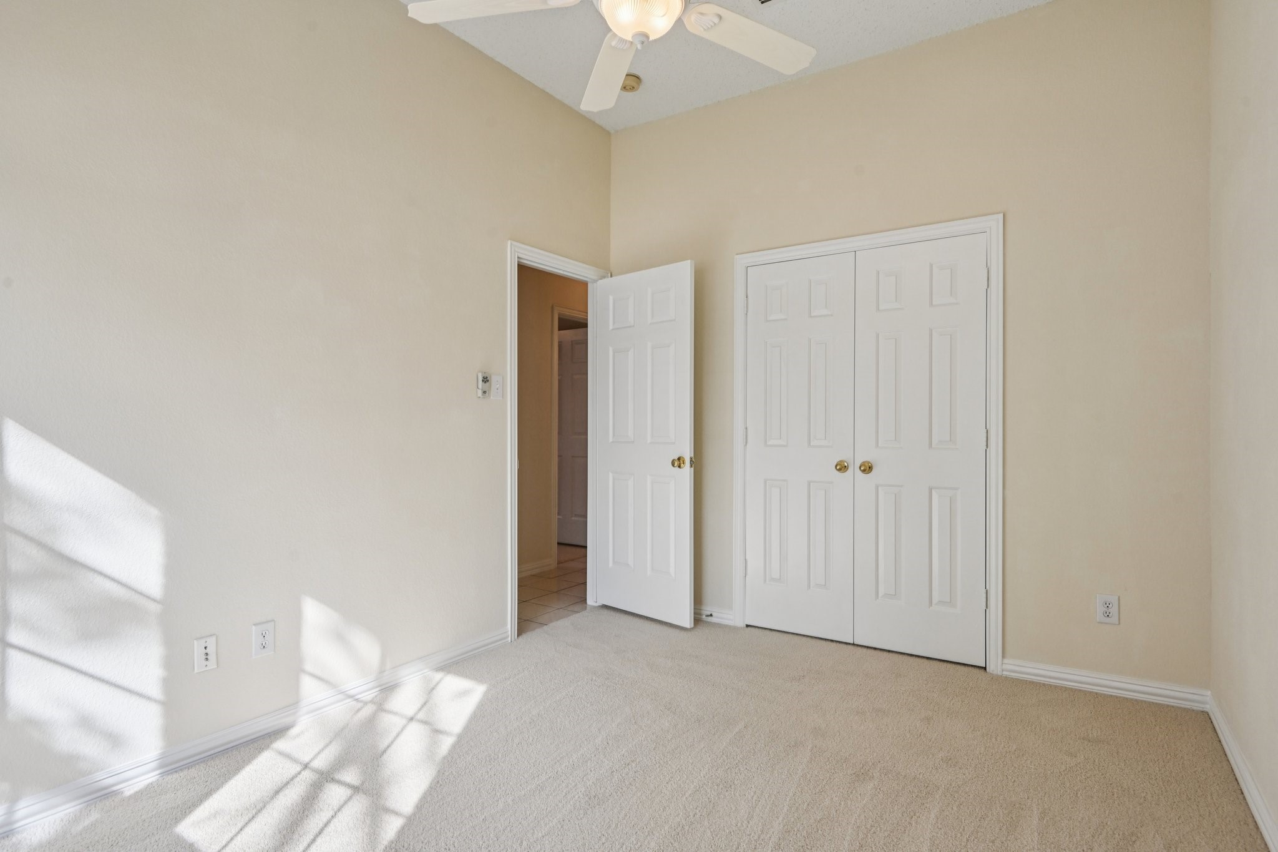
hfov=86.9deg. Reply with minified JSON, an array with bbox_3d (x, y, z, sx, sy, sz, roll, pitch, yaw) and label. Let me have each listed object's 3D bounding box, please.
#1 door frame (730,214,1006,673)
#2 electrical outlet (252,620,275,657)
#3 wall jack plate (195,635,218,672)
[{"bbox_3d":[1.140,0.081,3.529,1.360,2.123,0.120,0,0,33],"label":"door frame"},{"bbox_3d":[-1.382,0.790,2.492,0.012,0.122,0.079,0,0,33],"label":"electrical outlet"},{"bbox_3d":[-1.490,0.787,2.328,0.012,0.116,0.073,0,0,33],"label":"wall jack plate"}]

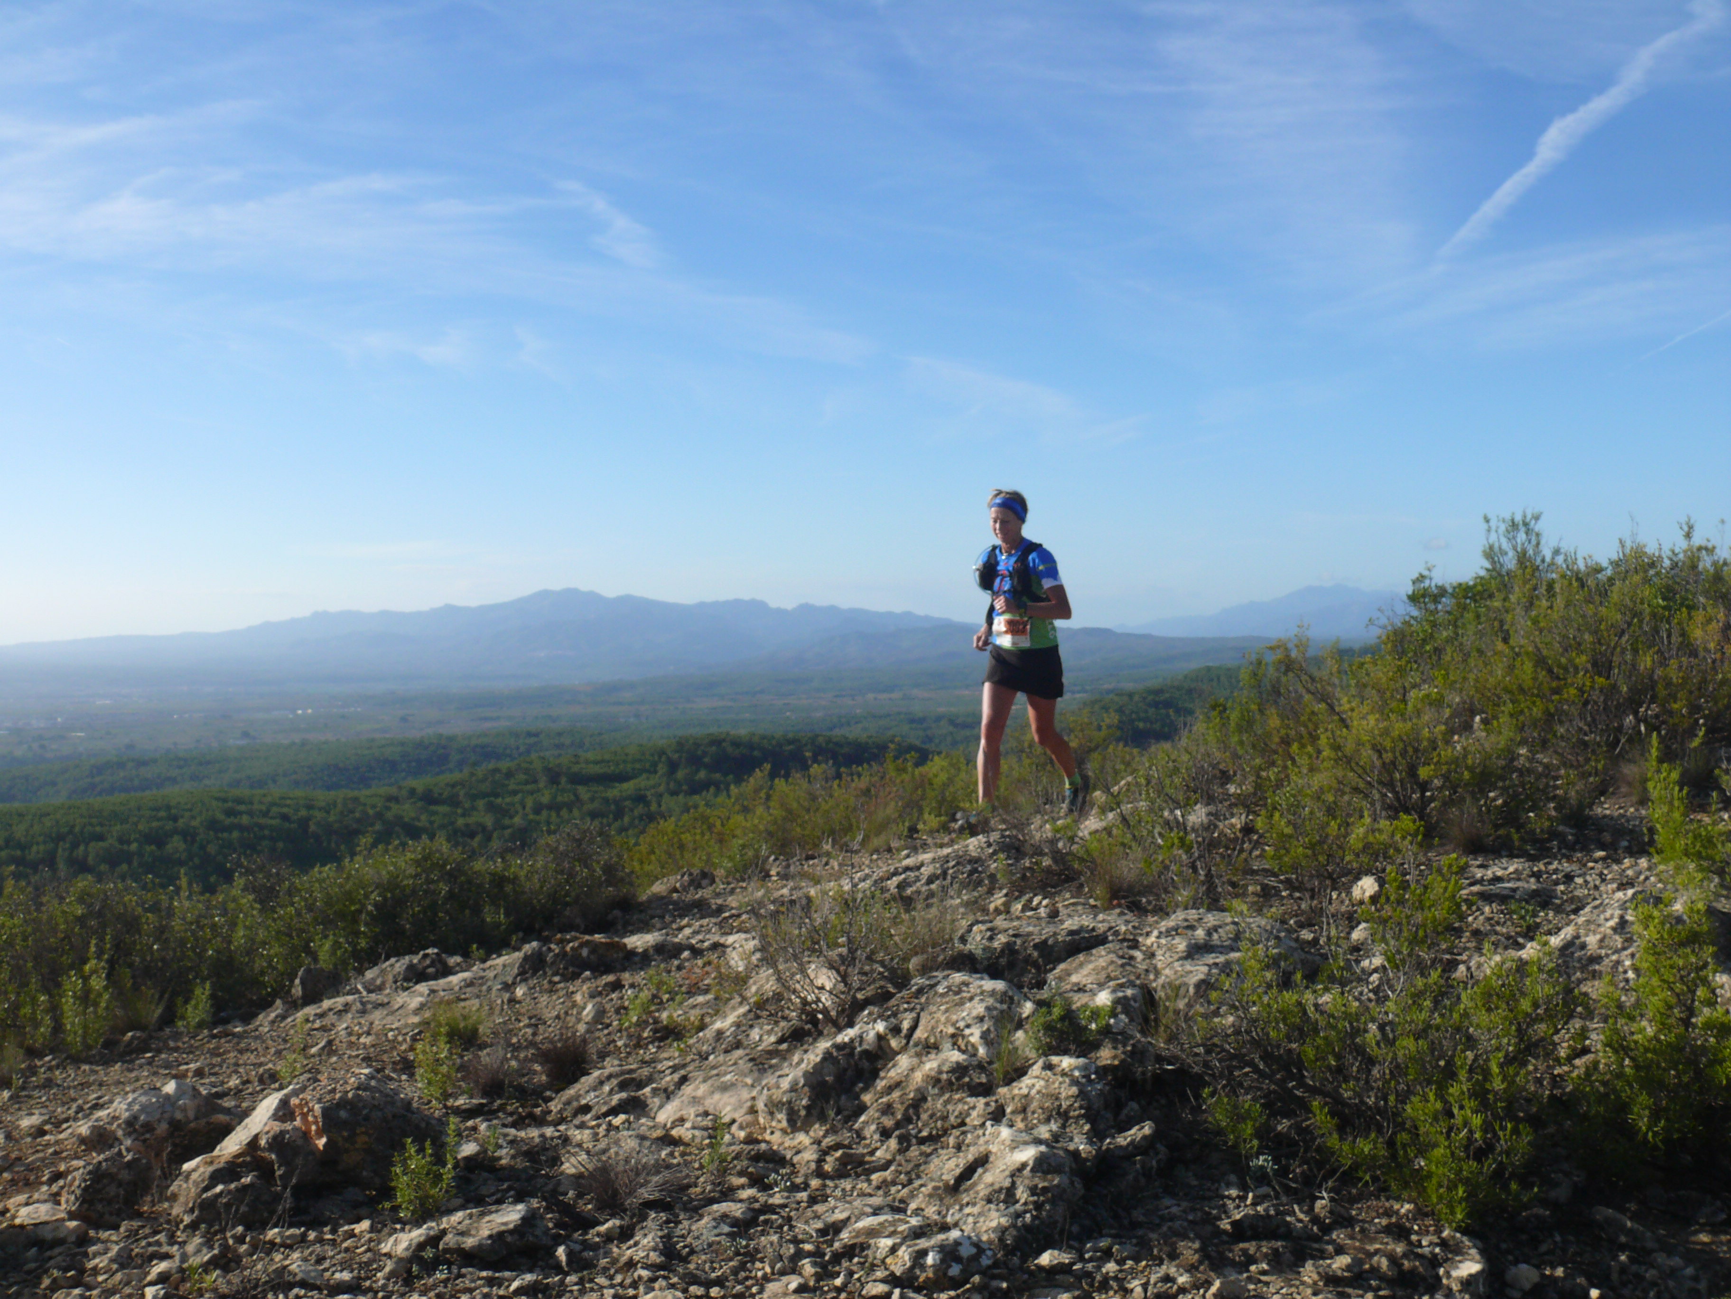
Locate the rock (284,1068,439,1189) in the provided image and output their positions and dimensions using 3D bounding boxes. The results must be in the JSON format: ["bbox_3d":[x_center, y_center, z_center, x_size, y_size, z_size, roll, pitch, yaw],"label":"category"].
[{"bbox_3d":[-1.369,1.299,4.750,0.420,0.270,0.360,0,0,0],"label":"rock"}]

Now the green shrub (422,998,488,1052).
[{"bbox_3d":[-1.257,1.151,5.350,0.195,0.145,0.175,0,1,0],"label":"green shrub"}]

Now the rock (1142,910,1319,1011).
[{"bbox_3d":[1.127,0.960,5.400,0.530,0.240,0.430,0,1,0],"label":"rock"}]

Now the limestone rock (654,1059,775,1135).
[{"bbox_3d":[-0.426,1.264,4.950,0.340,0.170,0.300,0,0,0],"label":"limestone rock"}]

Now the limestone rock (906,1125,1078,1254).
[{"bbox_3d":[0.305,1.275,4.150,0.410,0.260,0.360,0,0,0],"label":"limestone rock"}]

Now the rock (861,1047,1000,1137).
[{"bbox_3d":[0.160,1.155,4.550,0.345,0.180,0.280,0,1,0],"label":"rock"}]

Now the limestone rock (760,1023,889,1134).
[{"bbox_3d":[-0.107,1.113,4.550,0.320,0.230,0.290,0,1,0],"label":"limestone rock"}]

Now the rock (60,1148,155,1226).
[{"bbox_3d":[-1.992,1.413,4.600,0.250,0.185,0.220,0,0,0],"label":"rock"}]

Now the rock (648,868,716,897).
[{"bbox_3d":[-0.702,0.893,6.700,0.255,0.095,0.200,0,0,-6],"label":"rock"}]

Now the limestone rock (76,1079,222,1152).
[{"bbox_3d":[-1.805,1.169,4.400,0.350,0.155,0.280,0,0,-22],"label":"limestone rock"}]

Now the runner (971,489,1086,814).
[{"bbox_3d":[0.774,0.016,8.350,0.500,1.570,0.680,0,0,27],"label":"runner"}]

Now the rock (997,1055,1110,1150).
[{"bbox_3d":[0.397,0.958,3.700,0.235,0.165,0.210,0,0,6],"label":"rock"}]

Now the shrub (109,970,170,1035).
[{"bbox_3d":[-2.448,1.190,5.900,0.190,0.200,0.170,0,1,0],"label":"shrub"}]

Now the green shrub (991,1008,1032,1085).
[{"bbox_3d":[0.322,0.878,3.870,0.090,0.165,0.090,0,0,5],"label":"green shrub"}]

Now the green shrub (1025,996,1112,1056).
[{"bbox_3d":[0.479,0.887,4.120,0.200,0.120,0.170,0,0,7],"label":"green shrub"}]

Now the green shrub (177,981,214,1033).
[{"bbox_3d":[-2.067,1.104,5.400,0.115,0.150,0.110,0,0,-21],"label":"green shrub"}]

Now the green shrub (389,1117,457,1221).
[{"bbox_3d":[-1.036,1.217,4.100,0.155,0.225,0.145,0,1,0],"label":"green shrub"}]

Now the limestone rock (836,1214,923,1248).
[{"bbox_3d":[0.027,1.112,3.350,0.163,0.050,0.120,0,0,0],"label":"limestone rock"}]

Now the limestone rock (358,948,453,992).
[{"bbox_3d":[-1.697,1.181,6.450,0.350,0.145,0.260,0,0,0],"label":"limestone rock"}]

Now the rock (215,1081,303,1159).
[{"bbox_3d":[-1.507,1.171,4.350,0.225,0.150,0.210,0,1,0],"label":"rock"}]

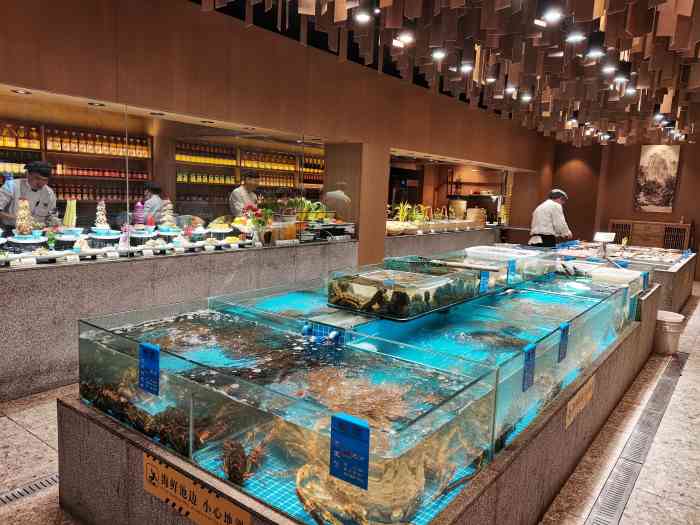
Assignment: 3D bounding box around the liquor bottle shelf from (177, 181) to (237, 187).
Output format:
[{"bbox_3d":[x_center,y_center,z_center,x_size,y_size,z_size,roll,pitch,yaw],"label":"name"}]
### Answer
[{"bbox_3d":[-2.053,-1.087,7.257,0.300,0.040,0.998,8,9,36],"label":"liquor bottle shelf"}]

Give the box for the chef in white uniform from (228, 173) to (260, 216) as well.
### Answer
[{"bbox_3d":[-1.303,-0.244,6.502,0.350,1.715,0.470,9,10,41],"label":"chef in white uniform"}]

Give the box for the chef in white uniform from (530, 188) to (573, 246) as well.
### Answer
[{"bbox_3d":[3.059,-0.302,8.263,0.470,1.705,0.500,-1,8,-20],"label":"chef in white uniform"}]

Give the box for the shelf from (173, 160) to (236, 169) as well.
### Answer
[{"bbox_3d":[-2.050,-1.344,7.213,0.300,0.040,1.015,8,9,36],"label":"shelf"}]

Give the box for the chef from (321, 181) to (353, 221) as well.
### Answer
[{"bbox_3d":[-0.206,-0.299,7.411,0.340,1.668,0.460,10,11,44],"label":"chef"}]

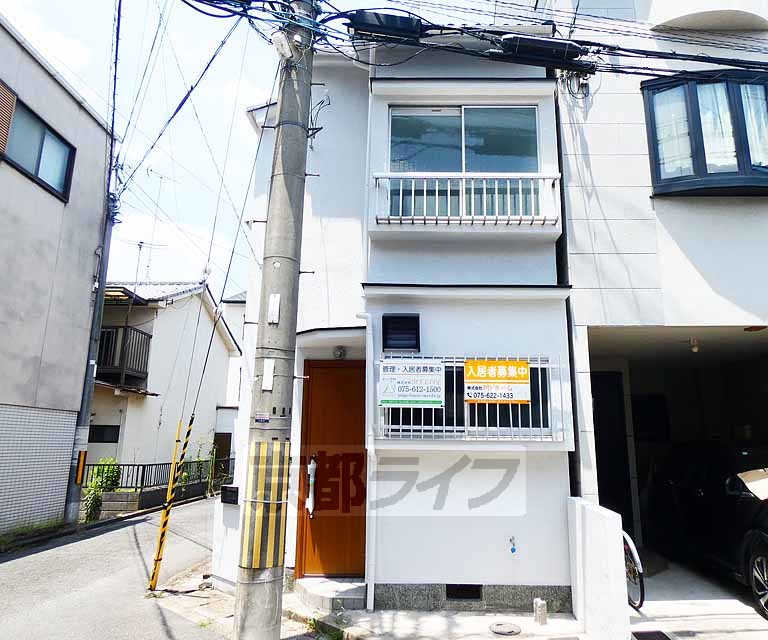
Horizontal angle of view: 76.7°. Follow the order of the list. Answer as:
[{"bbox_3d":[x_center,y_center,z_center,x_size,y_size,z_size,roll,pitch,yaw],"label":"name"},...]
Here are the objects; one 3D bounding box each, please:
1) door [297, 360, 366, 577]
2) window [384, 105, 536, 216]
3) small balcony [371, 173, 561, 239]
[{"bbox_3d":[-0.530,1.522,5.138,0.720,2.205,0.100,1,-11,1],"label":"door"},{"bbox_3d":[0.828,-1.668,5.095,1.587,1.281,0.110,1,-11,1],"label":"window"},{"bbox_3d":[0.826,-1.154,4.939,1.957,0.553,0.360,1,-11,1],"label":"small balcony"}]

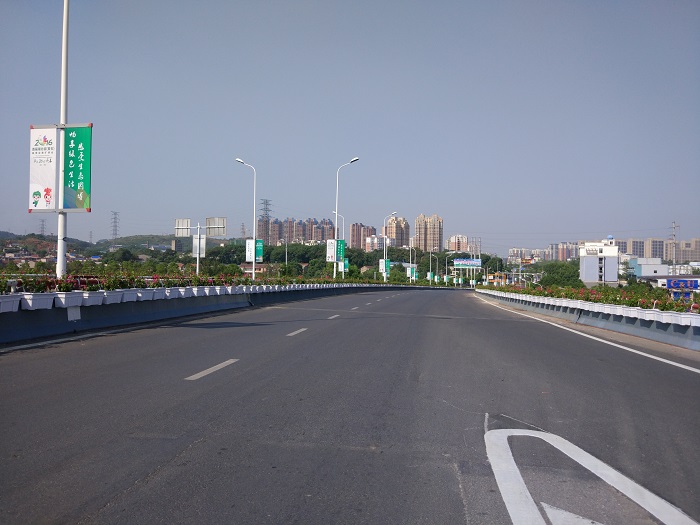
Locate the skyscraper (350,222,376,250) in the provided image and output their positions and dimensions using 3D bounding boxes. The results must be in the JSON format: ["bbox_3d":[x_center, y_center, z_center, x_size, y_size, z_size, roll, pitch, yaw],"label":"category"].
[{"bbox_3d":[31.213,-55.819,1290.000,56.000,70.000,24.000,0,-1,-13],"label":"skyscraper"}]

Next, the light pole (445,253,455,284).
[{"bbox_3d":[34.935,2.755,200.000,2.700,11.400,0.450,0,-1,18],"label":"light pole"}]

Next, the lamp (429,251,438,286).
[{"bbox_3d":[23.894,1.439,163.000,2.700,11.300,0.450,0,-1,16],"label":"lamp"}]

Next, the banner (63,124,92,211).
[{"bbox_3d":[-6.226,-2.150,12.950,0.690,1.930,0.060,1,-1,8],"label":"banner"}]

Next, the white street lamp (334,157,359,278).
[{"bbox_3d":[-0.269,-3.710,49.900,2.150,11.030,0.350,1,-1,9],"label":"white street lamp"}]

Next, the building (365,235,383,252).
[{"bbox_3d":[30.537,-22.254,700.000,16.000,23.000,16.000,0,-1,30],"label":"building"}]

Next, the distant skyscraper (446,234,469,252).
[{"bbox_3d":[153.303,-25.433,800.000,32.000,25.000,16.000,0,-1,14],"label":"distant skyscraper"}]

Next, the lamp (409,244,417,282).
[{"bbox_3d":[17.663,0.953,158.744,1.950,10.990,0.350,0,-1,16],"label":"lamp"}]

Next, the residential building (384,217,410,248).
[{"bbox_3d":[93.946,-45.240,1090.000,23.000,80.000,38.000,0,-1,42],"label":"residential building"}]

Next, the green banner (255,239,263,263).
[{"bbox_3d":[-7.941,-1.004,49.850,0.700,1.950,0.060,1,-1,9],"label":"green banner"}]

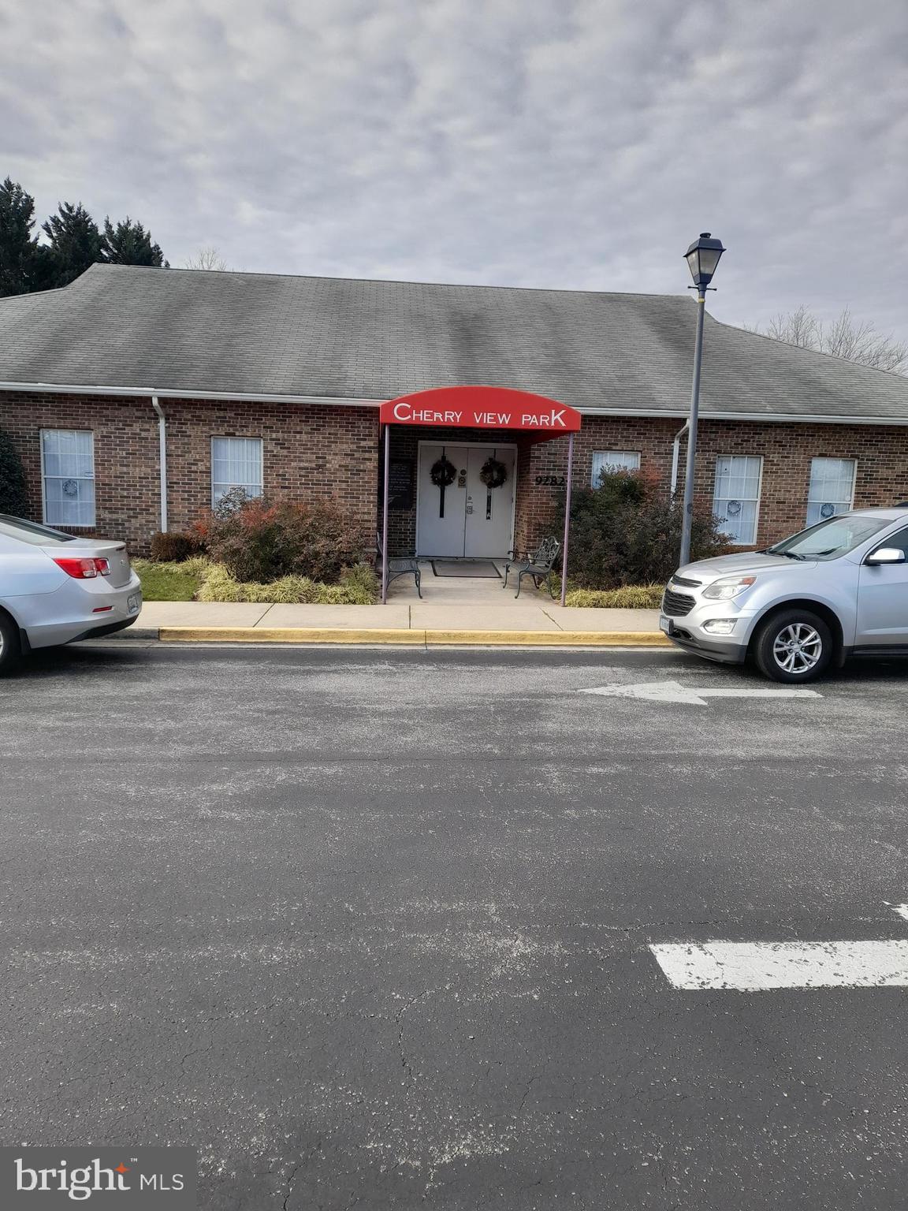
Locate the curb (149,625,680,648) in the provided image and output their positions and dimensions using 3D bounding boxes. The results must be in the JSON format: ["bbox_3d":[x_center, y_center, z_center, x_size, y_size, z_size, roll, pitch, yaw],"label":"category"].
[{"bbox_3d":[-0.352,0.360,10.204,6.050,0.140,0.210,1,7,-5],"label":"curb"}]

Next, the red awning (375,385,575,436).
[{"bbox_3d":[0.218,-2.885,13.524,2.720,0.580,3.750,1,7,-5],"label":"red awning"}]

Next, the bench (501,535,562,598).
[{"bbox_3d":[1.185,-0.613,13.283,0.630,0.870,1.230,1,7,-5],"label":"bench"}]

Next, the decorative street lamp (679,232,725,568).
[{"bbox_3d":[3.390,-2.581,12.397,0.450,5.150,0.450,0,8,-11],"label":"decorative street lamp"}]

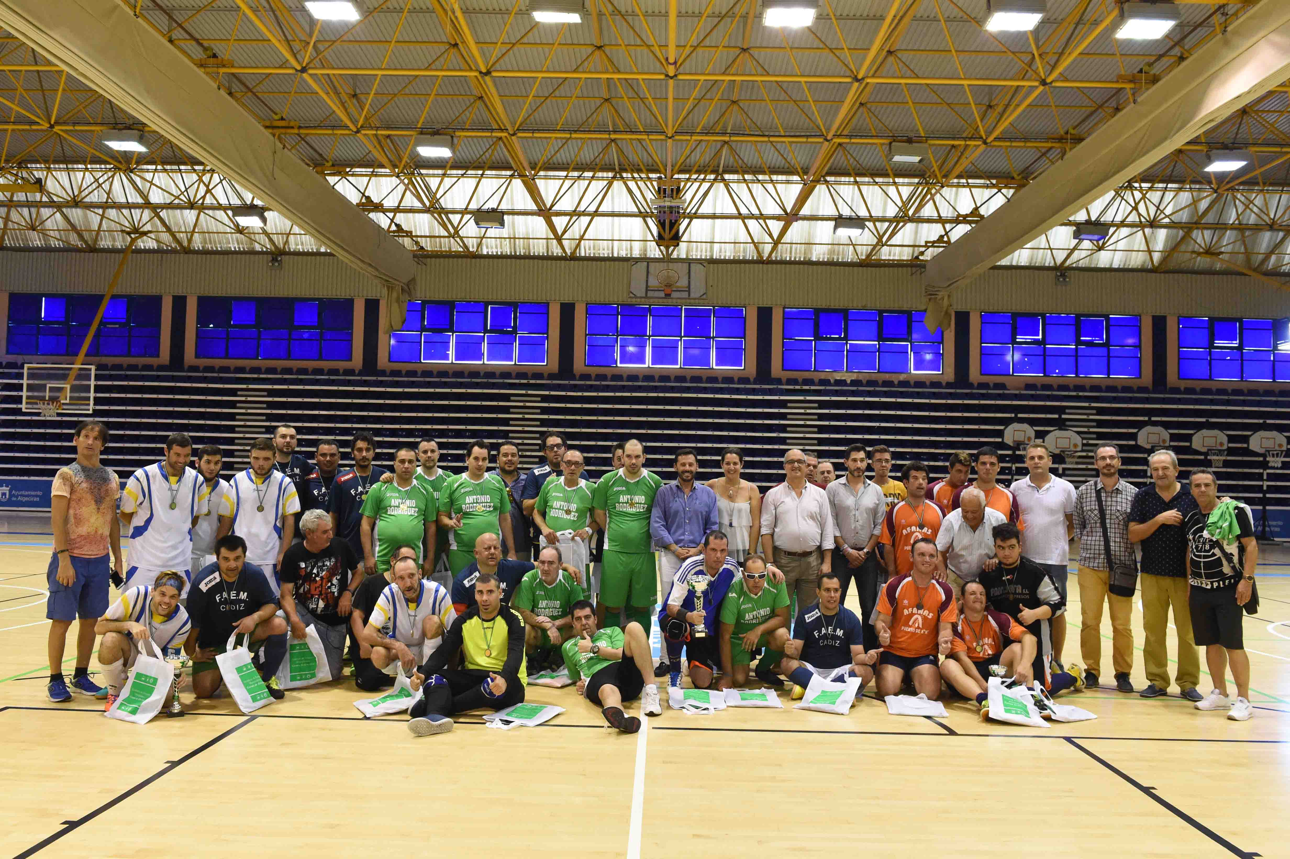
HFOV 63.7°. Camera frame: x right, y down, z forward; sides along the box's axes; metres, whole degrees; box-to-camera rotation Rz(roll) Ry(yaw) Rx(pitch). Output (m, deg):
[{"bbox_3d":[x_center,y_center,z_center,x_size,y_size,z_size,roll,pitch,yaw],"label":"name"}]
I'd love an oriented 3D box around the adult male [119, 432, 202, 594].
[{"bbox_3d":[-3.494,0.886,7.484,0.550,1.740,0.340,2,-2,-23],"label":"adult male"}]

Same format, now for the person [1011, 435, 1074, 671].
[{"bbox_3d":[3.215,1.038,8.369,0.550,1.840,0.360,1,-3,15],"label":"person"}]

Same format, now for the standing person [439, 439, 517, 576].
[{"bbox_3d":[-1.297,0.959,7.955,0.570,1.745,0.370,2,-2,-5],"label":"standing person"}]

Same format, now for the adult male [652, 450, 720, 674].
[{"bbox_3d":[0.306,0.999,7.983,0.520,1.730,0.330,1,-2,1],"label":"adult male"}]

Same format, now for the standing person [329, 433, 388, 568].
[{"bbox_3d":[-2.365,0.928,8.602,0.540,1.810,0.340,2,-3,-8],"label":"standing person"}]

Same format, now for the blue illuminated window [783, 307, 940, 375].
[{"bbox_3d":[6.276,-2.522,29.653,4.580,1.800,0.150,1,-2,1],"label":"blue illuminated window"}]

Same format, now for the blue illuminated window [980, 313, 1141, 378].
[{"bbox_3d":[11.547,-2.334,28.913,4.470,1.768,0.150,1,-2,1],"label":"blue illuminated window"}]

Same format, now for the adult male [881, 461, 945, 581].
[{"bbox_3d":[1.994,1.055,7.682,0.500,1.641,0.340,1,-2,11],"label":"adult male"}]

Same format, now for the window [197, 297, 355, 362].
[{"bbox_3d":[-11.446,-3.094,32.050,4.738,1.876,0.150,1,-2,1],"label":"window"}]

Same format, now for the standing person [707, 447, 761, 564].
[{"bbox_3d":[0.687,1.018,8.106,0.450,1.720,0.320,1,-2,3],"label":"standing person"}]

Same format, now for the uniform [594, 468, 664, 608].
[{"bbox_3d":[-0.116,0.801,7.678,0.520,1.035,0.360,1,-2,-4],"label":"uniform"}]

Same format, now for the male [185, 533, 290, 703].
[{"bbox_3d":[-2.781,1.239,7.107,0.660,1.040,0.750,2,-2,-17],"label":"male"}]

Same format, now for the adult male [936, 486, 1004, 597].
[{"bbox_3d":[2.436,1.179,7.773,0.540,1.470,0.520,1,-3,9],"label":"adult male"}]

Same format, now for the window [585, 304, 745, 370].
[{"bbox_3d":[0.624,-2.836,31.842,4.880,1.930,0.120,1,-2,1],"label":"window"}]

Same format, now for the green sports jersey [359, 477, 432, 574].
[{"bbox_3d":[-1.939,0.751,8.106,0.580,0.720,0.360,2,-2,-12],"label":"green sports jersey"}]

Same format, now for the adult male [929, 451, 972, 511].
[{"bbox_3d":[2.591,1.062,8.727,0.520,1.766,0.340,1,-2,7],"label":"adult male"}]

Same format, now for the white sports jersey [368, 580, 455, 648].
[{"bbox_3d":[-1.536,1.221,6.836,0.550,0.470,0.400,1,-2,-5],"label":"white sports jersey"}]

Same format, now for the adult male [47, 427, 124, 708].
[{"bbox_3d":[-3.627,0.828,6.690,0.490,1.768,0.330,3,-3,-40],"label":"adult male"}]

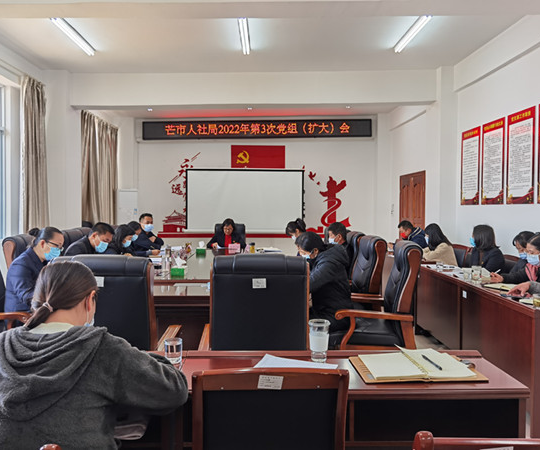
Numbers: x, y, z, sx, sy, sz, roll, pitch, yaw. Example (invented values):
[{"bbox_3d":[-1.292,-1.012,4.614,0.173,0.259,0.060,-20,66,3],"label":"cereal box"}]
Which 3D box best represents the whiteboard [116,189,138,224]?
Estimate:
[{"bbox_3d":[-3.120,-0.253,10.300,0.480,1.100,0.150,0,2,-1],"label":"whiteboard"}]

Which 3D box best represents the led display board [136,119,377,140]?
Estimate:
[{"bbox_3d":[-0.285,-2.180,10.550,5.150,0.420,0.110,0,2,-1],"label":"led display board"}]

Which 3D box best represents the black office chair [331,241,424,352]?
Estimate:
[{"bbox_3d":[0.793,0.702,3.716,0.680,1.160,0.650,0,2,5],"label":"black office chair"}]

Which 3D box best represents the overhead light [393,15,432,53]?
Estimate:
[{"bbox_3d":[1.691,-2.311,5.604,0.140,0.090,1.230,0,2,-1],"label":"overhead light"}]

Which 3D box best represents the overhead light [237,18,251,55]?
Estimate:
[{"bbox_3d":[-0.290,-2.220,5.480,0.125,0.090,1.220,0,2,-1],"label":"overhead light"}]

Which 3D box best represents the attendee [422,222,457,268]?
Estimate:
[{"bbox_3d":[2.079,0.602,5.851,0.700,1.200,0.480,0,2,-1],"label":"attendee"}]

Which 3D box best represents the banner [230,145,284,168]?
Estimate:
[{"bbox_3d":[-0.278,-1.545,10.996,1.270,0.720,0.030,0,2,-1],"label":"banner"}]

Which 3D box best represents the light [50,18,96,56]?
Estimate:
[{"bbox_3d":[-2.260,-2.220,5.480,0.125,0.090,1.220,0,2,-1],"label":"light"}]

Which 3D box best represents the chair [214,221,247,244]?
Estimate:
[{"bbox_3d":[-0.610,0.535,7.350,0.600,1.120,0.680,0,2,-1],"label":"chair"}]

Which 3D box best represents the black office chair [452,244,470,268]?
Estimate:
[{"bbox_3d":[2.190,0.695,5.950,0.570,0.920,0.500,0,2,-1],"label":"black office chair"}]

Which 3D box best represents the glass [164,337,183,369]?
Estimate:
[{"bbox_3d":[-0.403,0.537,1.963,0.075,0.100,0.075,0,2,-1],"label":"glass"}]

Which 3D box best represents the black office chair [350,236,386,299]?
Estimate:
[{"bbox_3d":[0.640,0.657,4.280,0.710,1.140,0.610,0,2,-3],"label":"black office chair"}]

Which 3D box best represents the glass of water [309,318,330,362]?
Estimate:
[{"bbox_3d":[0.201,0.471,1.900,0.087,0.157,0.087,0,2,-1],"label":"glass of water"}]

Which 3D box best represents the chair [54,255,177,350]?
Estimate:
[{"bbox_3d":[-0.897,0.738,2.751,0.650,1.160,0.680,0,2,-1],"label":"chair"}]

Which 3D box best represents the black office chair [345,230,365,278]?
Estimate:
[{"bbox_3d":[0.636,0.654,4.992,0.680,1.160,0.650,0,2,2],"label":"black office chair"}]

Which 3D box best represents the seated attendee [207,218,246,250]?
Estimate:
[{"bbox_3d":[-0.650,0.518,7.050,0.580,1.180,0.700,0,2,-1],"label":"seated attendee"}]

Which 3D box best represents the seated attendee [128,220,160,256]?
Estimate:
[{"bbox_3d":[-1.736,0.585,6.021,0.720,1.220,0.500,0,2,2],"label":"seated attendee"}]

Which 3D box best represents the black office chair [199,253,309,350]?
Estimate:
[{"bbox_3d":[-0.060,0.718,2.730,0.630,1.150,0.700,0,2,-1],"label":"black office chair"}]

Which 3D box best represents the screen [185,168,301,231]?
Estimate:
[{"bbox_3d":[-0.577,-0.562,10.877,2.760,1.500,0.080,0,2,-1],"label":"screen"}]

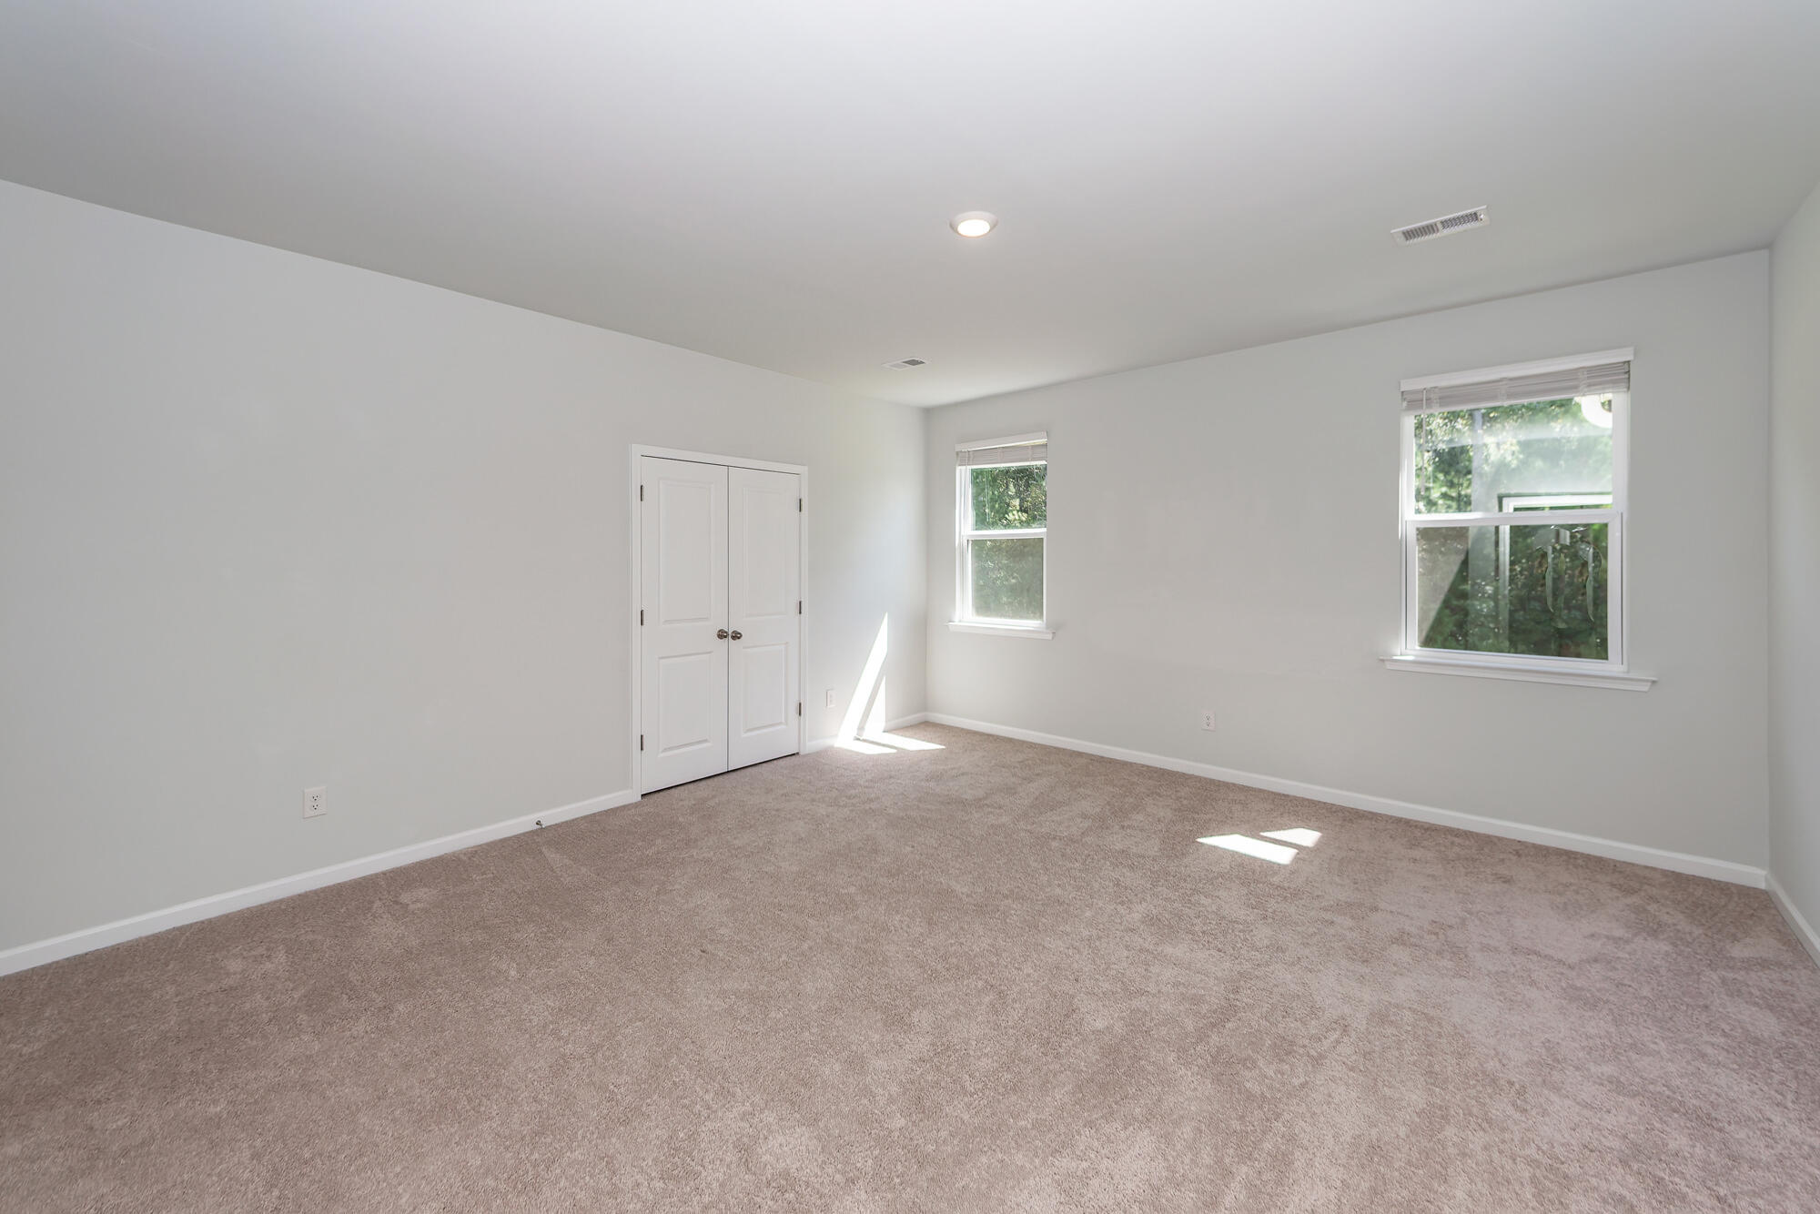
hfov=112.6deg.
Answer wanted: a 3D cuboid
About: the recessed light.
[{"bbox_3d":[0.255,-1.516,2.410,0.190,0.030,0.190,0,4,0],"label":"recessed light"}]

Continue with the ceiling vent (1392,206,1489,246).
[{"bbox_3d":[2.127,-1.522,2.430,0.290,0.022,0.155,4,5,42],"label":"ceiling vent"}]

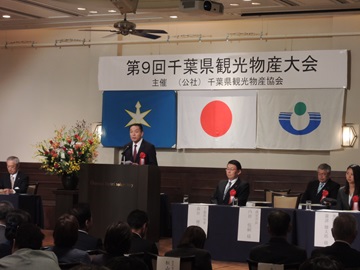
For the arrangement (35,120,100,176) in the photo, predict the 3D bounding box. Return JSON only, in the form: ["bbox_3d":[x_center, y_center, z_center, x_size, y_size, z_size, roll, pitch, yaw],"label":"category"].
[{"bbox_3d":[-1.666,0.200,15.400,0.950,0.840,0.800,1,-2,28],"label":"arrangement"}]

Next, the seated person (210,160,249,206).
[{"bbox_3d":[0.596,0.979,13.900,0.520,1.310,0.800,1,-2,31],"label":"seated person"}]

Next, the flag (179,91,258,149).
[{"bbox_3d":[0.581,-0.266,16.970,1.460,0.990,0.030,1,-2,28],"label":"flag"}]

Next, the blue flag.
[{"bbox_3d":[-0.708,-0.272,17.646,1.460,0.980,0.030,1,-2,28],"label":"blue flag"}]

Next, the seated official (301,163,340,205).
[{"bbox_3d":[2.007,1.071,15.202,0.540,1.310,0.800,1,-2,29],"label":"seated official"}]

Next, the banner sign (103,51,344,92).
[{"bbox_3d":[0.552,-1.047,16.993,4.500,0.590,0.030,1,-2,28],"label":"banner sign"}]

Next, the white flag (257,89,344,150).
[{"bbox_3d":[1.860,-0.250,16.298,1.460,0.990,0.030,1,-2,28],"label":"white flag"}]

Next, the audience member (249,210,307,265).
[{"bbox_3d":[0.840,1.222,8.322,0.500,1.250,0.780,1,-1,20],"label":"audience member"}]

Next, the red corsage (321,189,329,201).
[{"bbox_3d":[2.111,0.881,15.150,0.110,0.170,0.050,1,-2,29],"label":"red corsage"}]

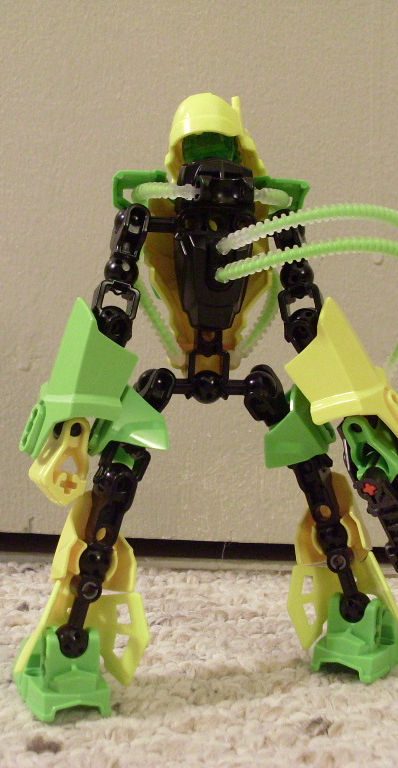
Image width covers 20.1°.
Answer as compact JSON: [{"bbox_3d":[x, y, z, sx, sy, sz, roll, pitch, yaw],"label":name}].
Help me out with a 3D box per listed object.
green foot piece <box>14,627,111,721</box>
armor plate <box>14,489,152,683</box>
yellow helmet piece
[{"bbox_3d":[-0.042,0.085,0.354,0.024,0.024,0.039,-1,9,-21],"label":"green foot piece"},{"bbox_3d":[-0.035,0.066,0.358,0.037,0.061,0.028,11,4,-23],"label":"armor plate"},{"bbox_3d":[0.005,-0.075,0.345,0.028,0.030,0.031,4,8,15],"label":"yellow helmet piece"}]

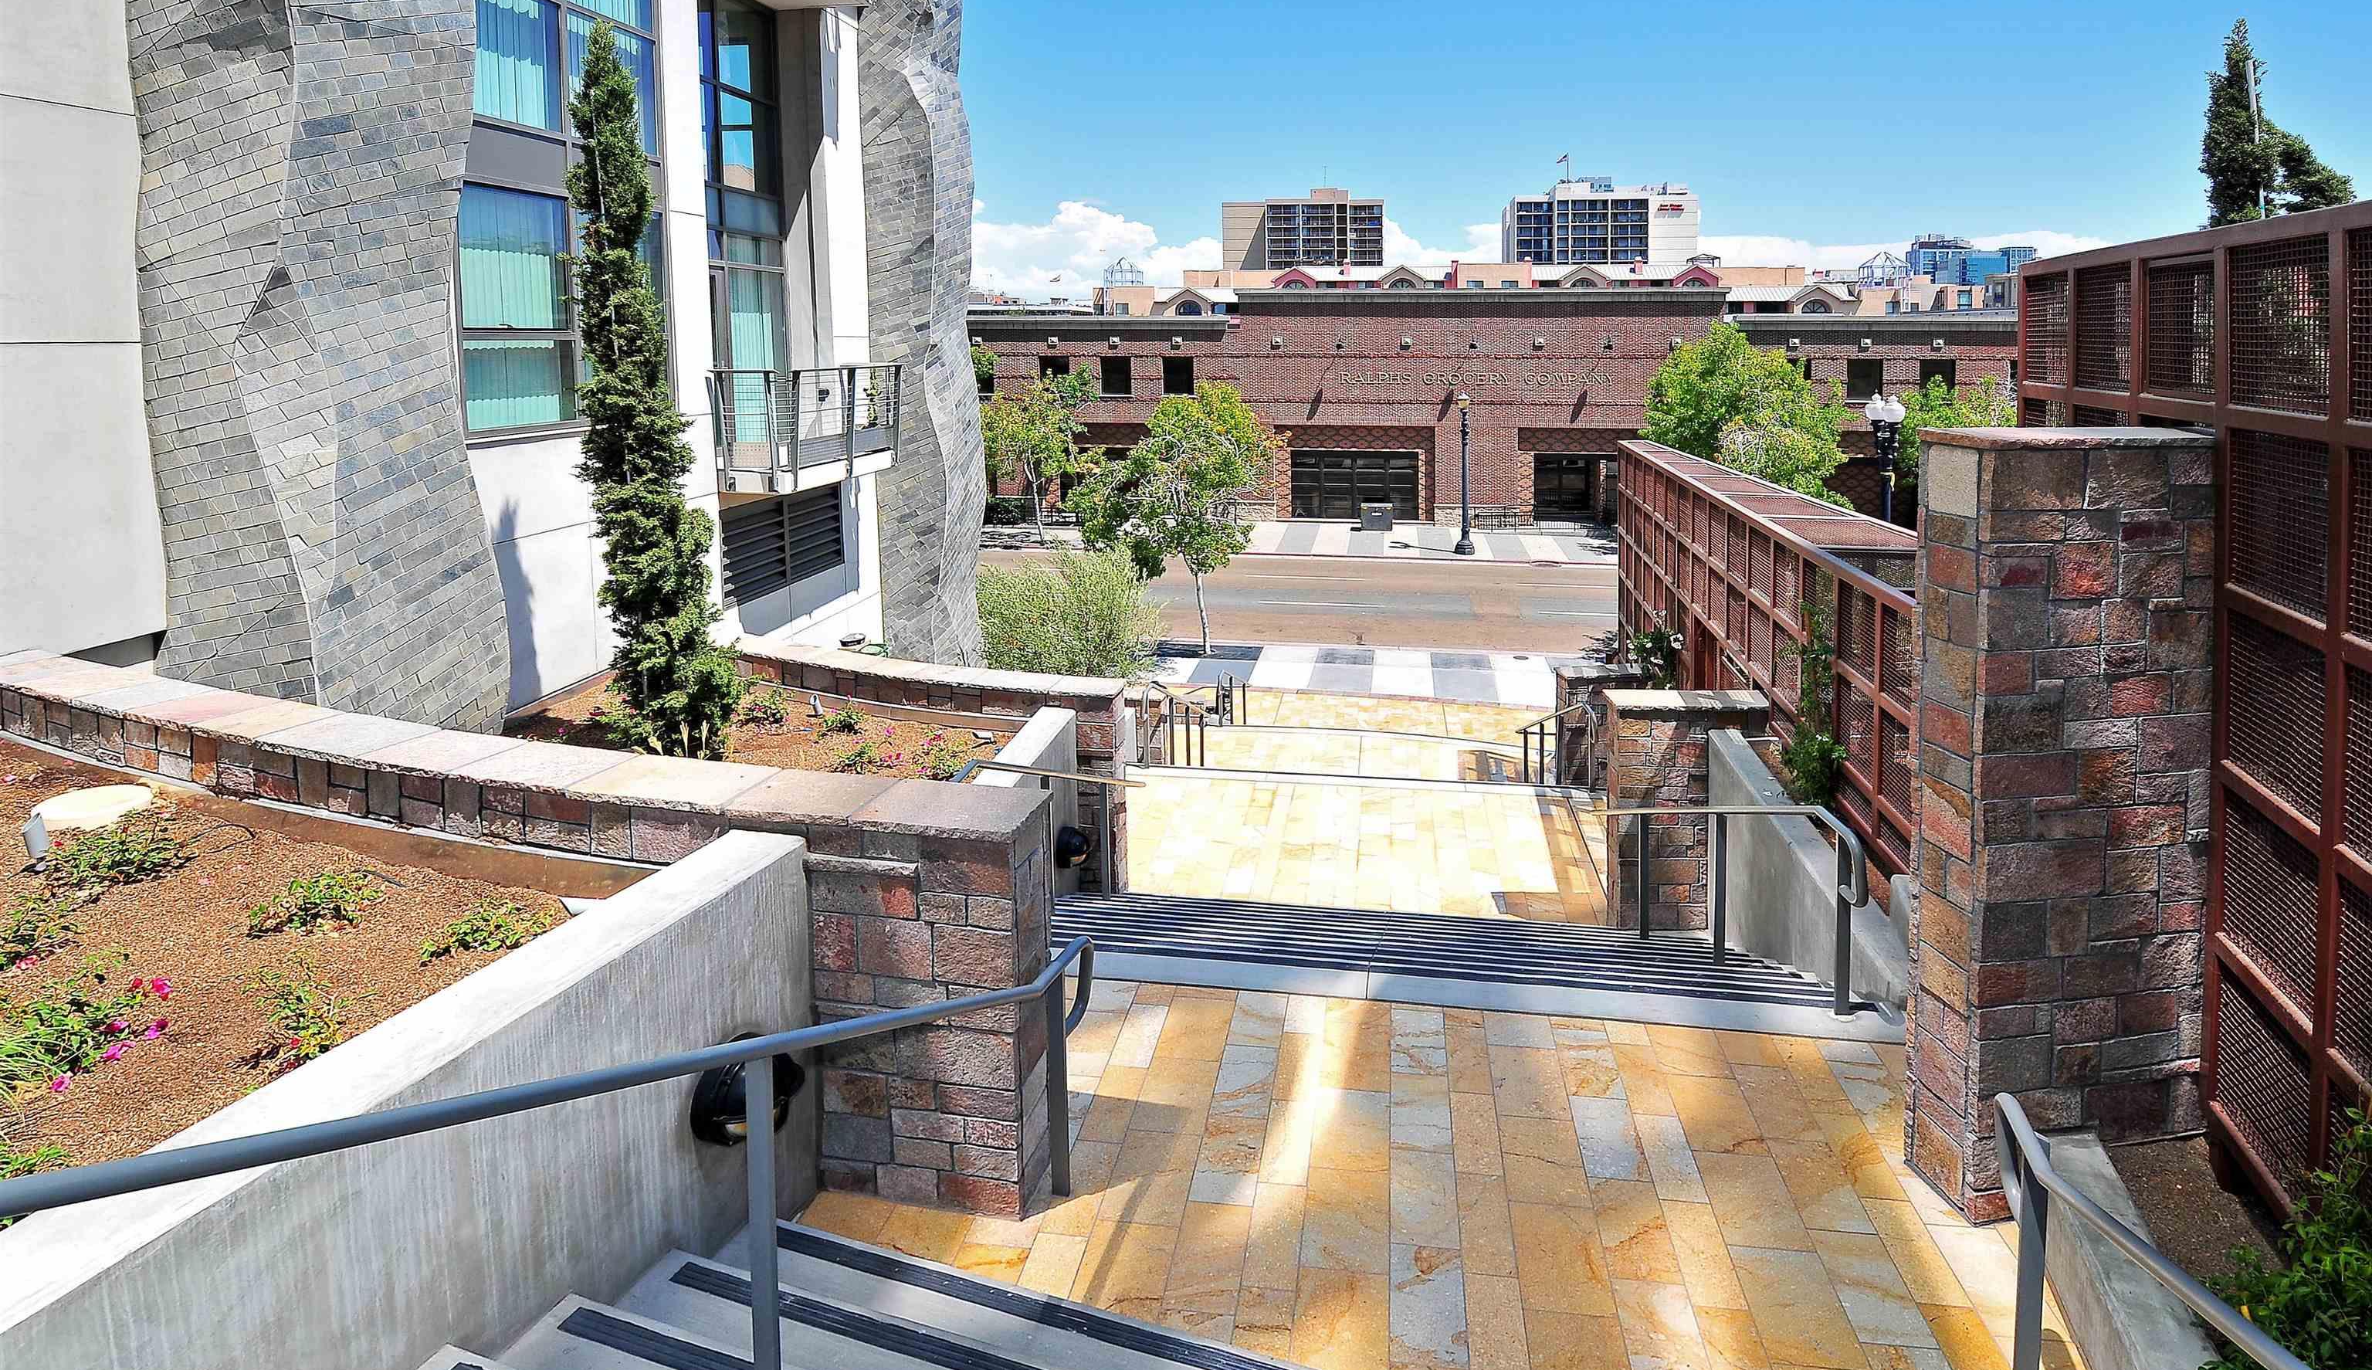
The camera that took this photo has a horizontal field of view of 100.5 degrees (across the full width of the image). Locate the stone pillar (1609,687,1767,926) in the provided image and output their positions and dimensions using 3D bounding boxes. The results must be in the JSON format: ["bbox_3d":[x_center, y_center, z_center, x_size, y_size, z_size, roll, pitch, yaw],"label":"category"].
[{"bbox_3d":[3.881,1.005,7.700,1.100,1.750,0.420,0,11,6],"label":"stone pillar"}]

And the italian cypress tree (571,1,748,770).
[{"bbox_3d":[-3.698,-1.949,6.900,0.950,4.900,0.950,-1,11,0],"label":"italian cypress tree"}]

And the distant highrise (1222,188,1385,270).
[{"bbox_3d":[30.993,-107.133,260.000,42.000,46.000,20.000,-1,11,0],"label":"distant highrise"}]

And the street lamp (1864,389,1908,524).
[{"bbox_3d":[12.614,-3.024,17.800,0.450,4.600,0.900,1,11,8],"label":"street lamp"}]

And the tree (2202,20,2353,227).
[{"bbox_3d":[8.282,-2.803,7.600,1.000,4.600,1.000,-1,11,0],"label":"tree"}]

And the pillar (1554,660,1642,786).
[{"bbox_3d":[5.187,0.584,12.200,1.100,1.600,0.420,0,11,5],"label":"pillar"}]

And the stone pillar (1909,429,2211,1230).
[{"bbox_3d":[3.640,0.630,4.170,0.900,3.200,0.400,-1,11,-2],"label":"stone pillar"}]

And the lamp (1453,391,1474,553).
[{"bbox_3d":[7.603,-5.753,27.000,0.550,4.500,0.550,-1,11,0],"label":"lamp"}]

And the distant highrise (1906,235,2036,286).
[{"bbox_3d":[413.403,-203.529,520.000,68.000,62.000,40.000,1,11,10],"label":"distant highrise"}]

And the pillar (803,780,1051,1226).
[{"bbox_3d":[-1.060,1.300,4.220,0.900,1.650,0.400,1,11,11],"label":"pillar"}]

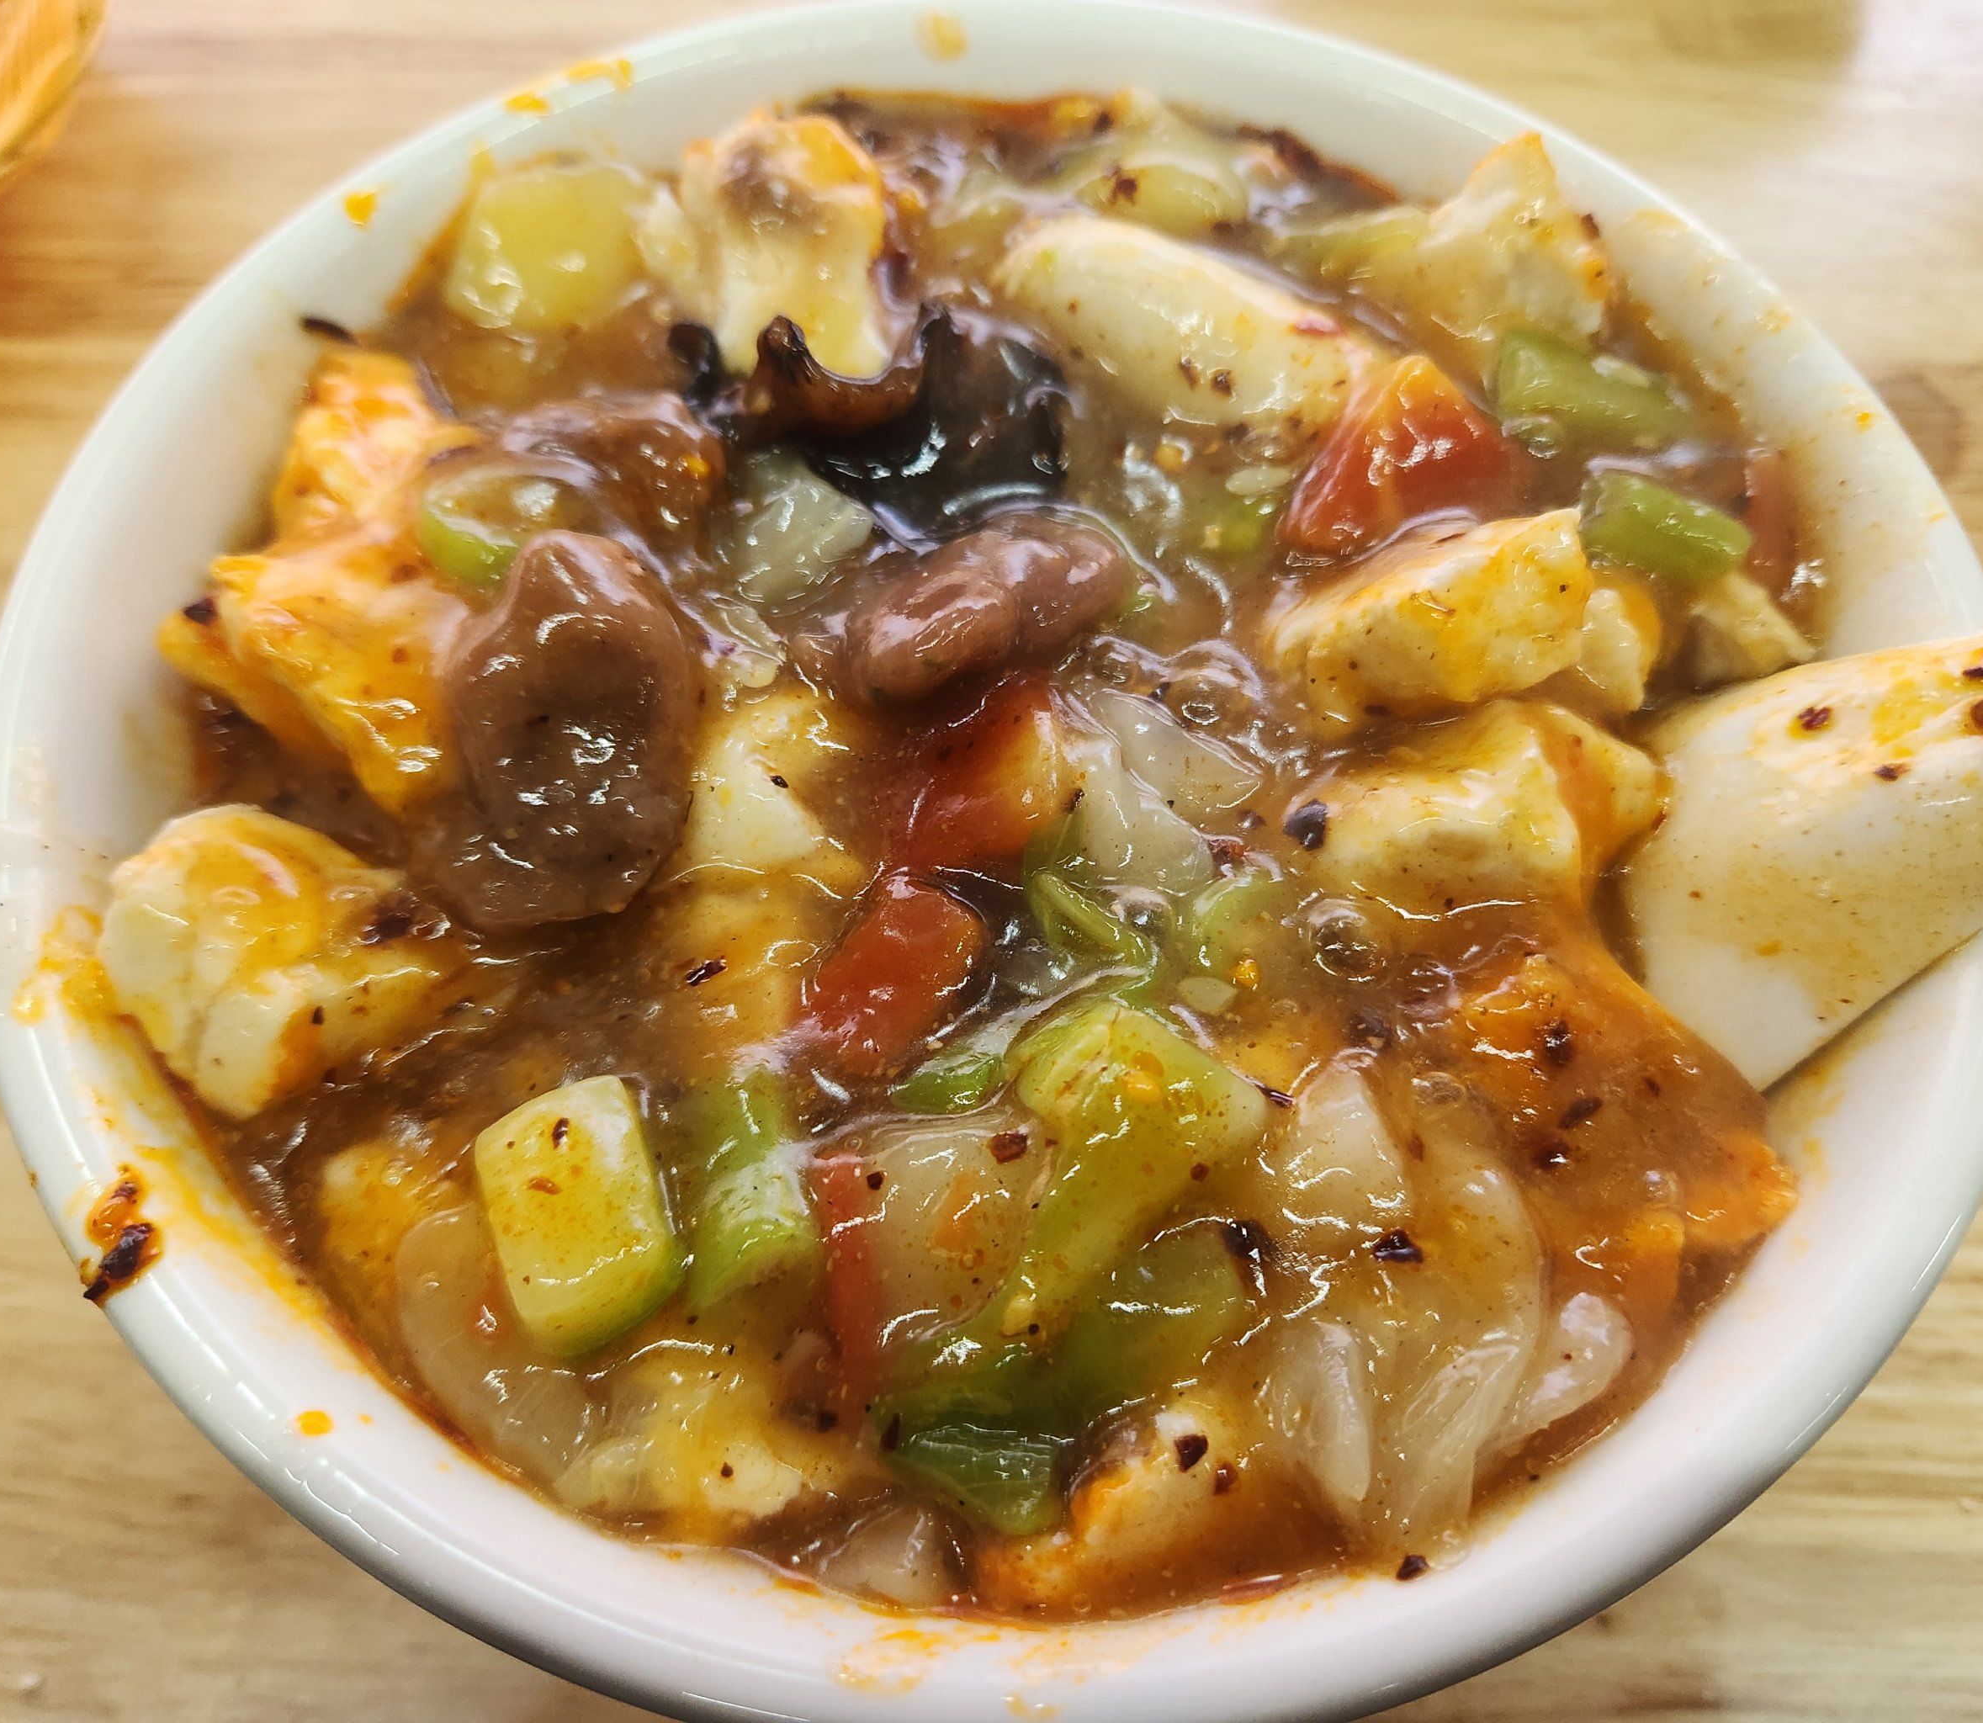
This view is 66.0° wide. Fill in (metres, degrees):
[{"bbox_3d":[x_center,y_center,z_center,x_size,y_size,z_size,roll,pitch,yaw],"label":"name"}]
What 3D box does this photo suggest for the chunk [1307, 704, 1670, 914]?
[{"bbox_3d":[0.049,-0.005,0.153,0.032,0.017,0.016,-5,62,-3],"label":"chunk"}]

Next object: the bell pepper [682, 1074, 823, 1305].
[{"bbox_3d":[-0.021,0.029,0.134,0.010,0.007,0.018,5,62,3],"label":"bell pepper"}]

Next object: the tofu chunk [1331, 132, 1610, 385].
[{"bbox_3d":[0.057,-0.071,0.182,0.028,0.020,0.017,11,63,6],"label":"tofu chunk"}]

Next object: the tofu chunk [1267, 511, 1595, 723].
[{"bbox_3d":[0.047,-0.025,0.161,0.031,0.017,0.014,-13,63,-7],"label":"tofu chunk"}]

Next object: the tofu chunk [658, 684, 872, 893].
[{"bbox_3d":[-0.023,-0.007,0.157,0.020,0.017,0.018,0,62,0],"label":"tofu chunk"}]

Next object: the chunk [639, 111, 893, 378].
[{"bbox_3d":[-0.027,-0.074,0.183,0.025,0.023,0.019,0,62,0],"label":"chunk"}]

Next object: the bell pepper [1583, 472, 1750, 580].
[{"bbox_3d":[0.074,-0.036,0.167,0.017,0.008,0.009,20,64,10],"label":"bell pepper"}]

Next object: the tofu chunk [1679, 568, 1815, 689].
[{"bbox_3d":[0.081,-0.024,0.165,0.014,0.011,0.011,22,65,11],"label":"tofu chunk"}]

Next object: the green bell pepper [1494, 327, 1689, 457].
[{"bbox_3d":[0.070,-0.054,0.177,0.021,0.009,0.011,18,64,9],"label":"green bell pepper"}]

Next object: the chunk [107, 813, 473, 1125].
[{"bbox_3d":[-0.066,0.009,0.142,0.026,0.017,0.019,-22,64,-11],"label":"chunk"}]

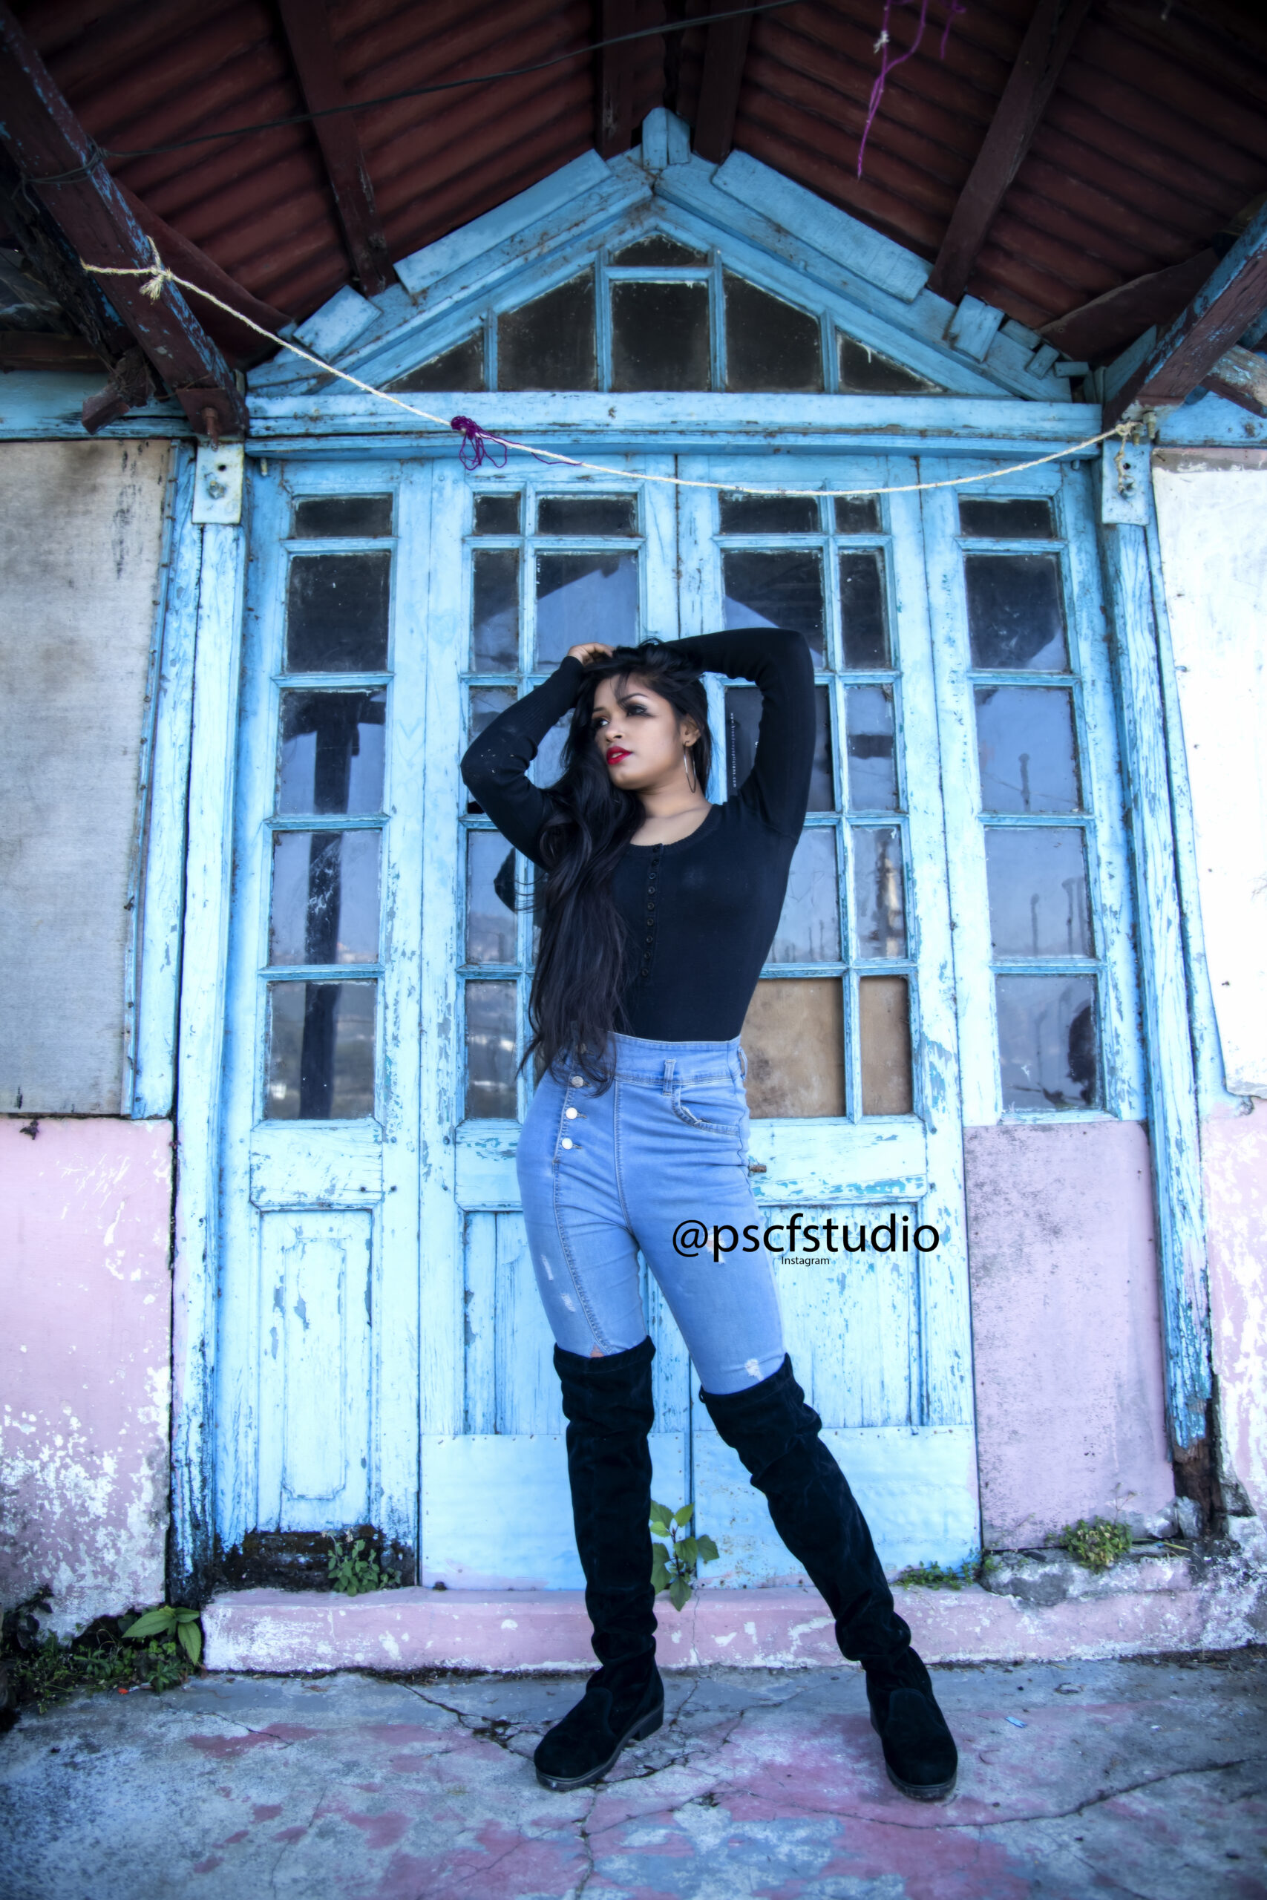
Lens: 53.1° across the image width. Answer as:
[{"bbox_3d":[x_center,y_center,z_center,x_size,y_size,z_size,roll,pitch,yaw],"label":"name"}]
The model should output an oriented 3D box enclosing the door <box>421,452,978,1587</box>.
[{"bbox_3d":[0.101,0.055,2.344,0.952,2.076,0.075,0,-9,-1],"label":"door"}]

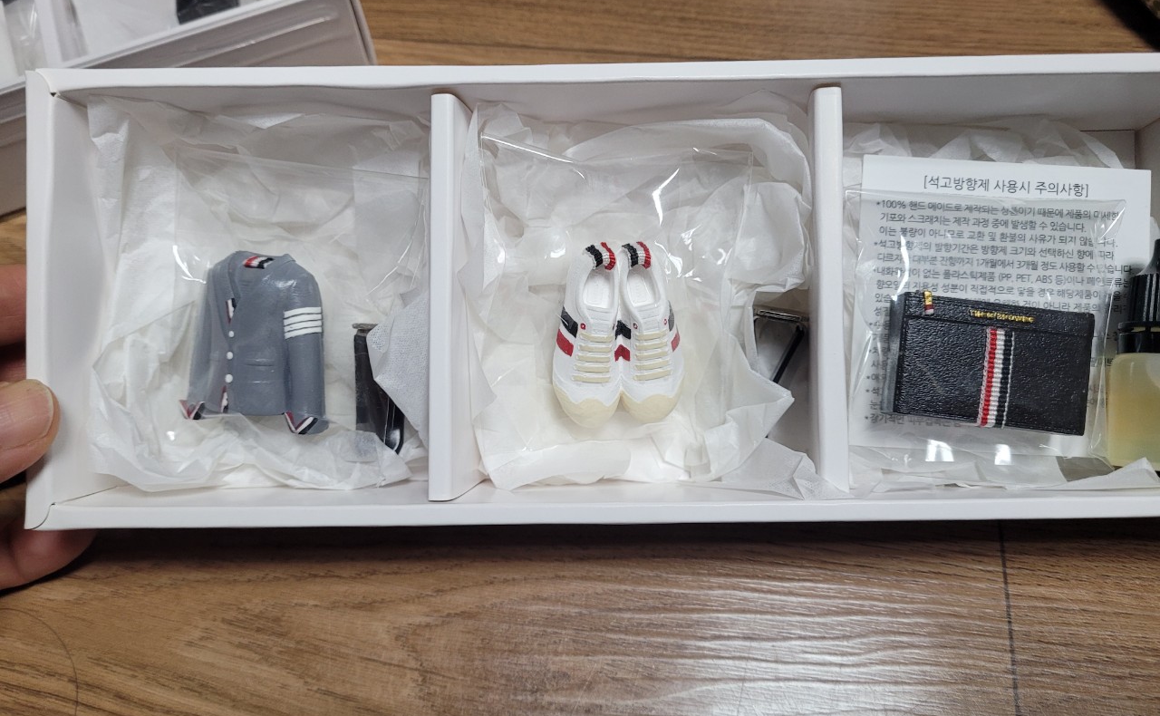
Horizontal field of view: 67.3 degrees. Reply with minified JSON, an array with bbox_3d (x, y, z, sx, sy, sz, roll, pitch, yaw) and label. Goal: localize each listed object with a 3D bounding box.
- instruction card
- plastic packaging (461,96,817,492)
[{"bbox_3d":[0.114,-0.013,0.236,0.080,0.002,0.080,2,87,2],"label":"instruction card"},{"bbox_3d":[0.015,-0.017,0.231,0.084,0.034,0.094,1,88,2],"label":"plastic packaging"}]

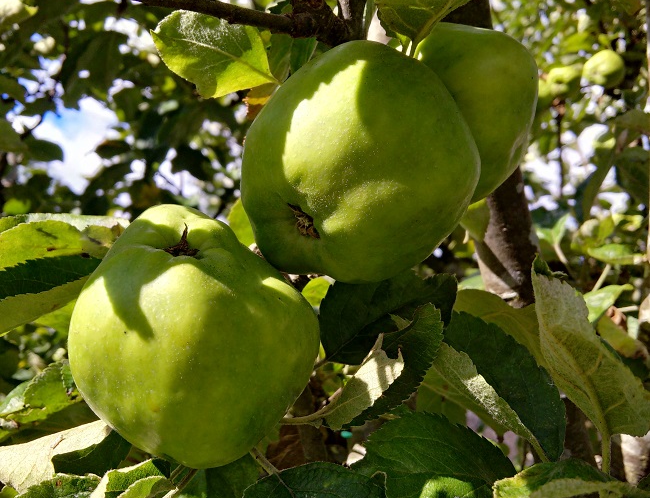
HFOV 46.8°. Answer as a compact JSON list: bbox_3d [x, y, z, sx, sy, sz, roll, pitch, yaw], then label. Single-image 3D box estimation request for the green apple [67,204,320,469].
[{"bbox_3d":[-0.045,0.031,0.262,0.085,0.085,0.083,-4,-49,4],"label":"green apple"}]

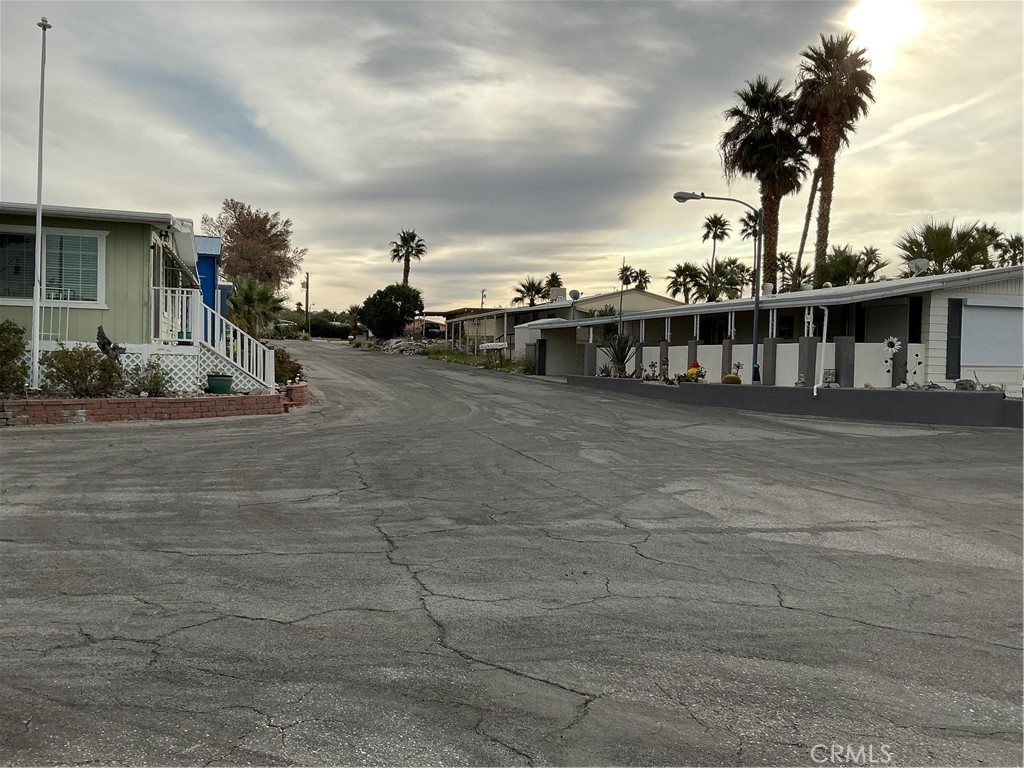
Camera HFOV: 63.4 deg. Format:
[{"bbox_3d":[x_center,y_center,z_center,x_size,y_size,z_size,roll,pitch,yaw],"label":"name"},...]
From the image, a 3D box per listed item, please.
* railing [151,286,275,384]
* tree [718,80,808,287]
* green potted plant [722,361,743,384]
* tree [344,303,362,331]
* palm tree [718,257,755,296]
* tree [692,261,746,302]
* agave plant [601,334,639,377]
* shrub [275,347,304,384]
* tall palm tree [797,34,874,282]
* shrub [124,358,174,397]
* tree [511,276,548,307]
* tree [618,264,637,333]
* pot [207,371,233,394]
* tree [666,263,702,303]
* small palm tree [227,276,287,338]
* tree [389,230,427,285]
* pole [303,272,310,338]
[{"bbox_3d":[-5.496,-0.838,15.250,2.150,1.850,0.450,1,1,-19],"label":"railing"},{"bbox_3d":[13.240,-8.073,43.261,4.600,16.000,4.500,1,2,0],"label":"tree"},{"bbox_3d":[6.336,-0.330,23.800,0.500,0.660,0.560,1,1,-21],"label":"green potted plant"},{"bbox_3d":[-16.733,-6.959,88.000,2.100,3.400,2.100,1,1,0],"label":"tree"},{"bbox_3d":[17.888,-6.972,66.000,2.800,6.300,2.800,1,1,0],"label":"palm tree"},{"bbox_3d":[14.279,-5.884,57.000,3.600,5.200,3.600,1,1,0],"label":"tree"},{"bbox_3d":[4.388,-1.132,33.500,1.600,1.739,1.600,1,2,0],"label":"agave plant"},{"bbox_3d":[-4.722,-0.391,17.500,0.750,0.780,0.750,1,1,-19],"label":"shrub"},{"bbox_3d":[17.123,-9.540,44.805,4.300,18.700,4.300,1,2,0],"label":"tall palm tree"},{"bbox_3d":[-6.171,-0.128,14.100,0.820,0.680,0.750,1,1,-19],"label":"shrub"},{"bbox_3d":[1.466,-5.897,72.112,3.300,6.900,3.300,1,2,0],"label":"tree"},{"bbox_3d":[15.797,-10.345,115.204,2.800,12.500,2.800,1,2,0],"label":"tree"},{"bbox_3d":[-5.509,-0.019,15.600,0.485,0.414,0.485,1,2,0],"label":"pot"},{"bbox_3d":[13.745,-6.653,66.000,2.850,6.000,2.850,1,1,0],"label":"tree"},{"bbox_3d":[-10.824,-2.794,35.057,2.550,3.500,2.500,1,2,0],"label":"small palm tree"},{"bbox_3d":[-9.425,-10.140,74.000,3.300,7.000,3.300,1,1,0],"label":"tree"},{"bbox_3d":[-27.232,-10.210,110.150,0.900,9.200,0.500,1,2,0],"label":"pole"}]

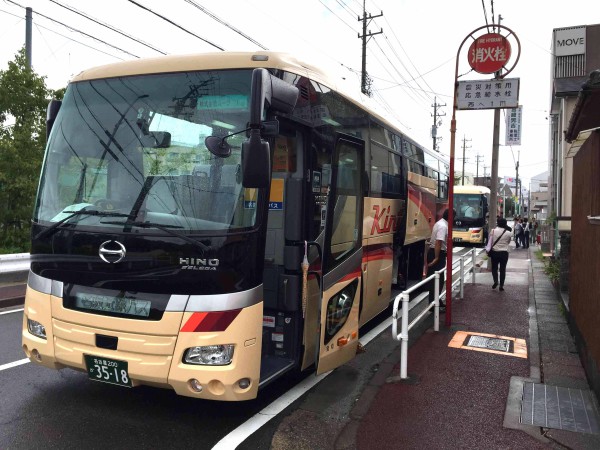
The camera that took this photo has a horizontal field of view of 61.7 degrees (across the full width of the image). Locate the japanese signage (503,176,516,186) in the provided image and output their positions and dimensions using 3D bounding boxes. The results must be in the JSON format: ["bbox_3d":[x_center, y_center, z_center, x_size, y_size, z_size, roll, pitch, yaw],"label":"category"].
[{"bbox_3d":[24.321,-5.019,58.000,1.900,1.100,0.200,1,1,-18],"label":"japanese signage"}]

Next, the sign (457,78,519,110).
[{"bbox_3d":[2.589,-1.796,6.920,0.800,0.400,0.030,2,1,23],"label":"sign"}]

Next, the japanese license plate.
[{"bbox_3d":[-1.505,1.145,3.945,0.440,0.220,0.020,2,14,23],"label":"japanese license plate"}]

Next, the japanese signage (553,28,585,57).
[{"bbox_3d":[8.077,-5.475,15.000,0.770,0.820,0.080,2,1,24],"label":"japanese signage"}]

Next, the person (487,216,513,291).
[{"bbox_3d":[4.346,0.632,10.950,0.530,1.580,0.380,2,1,24],"label":"person"}]

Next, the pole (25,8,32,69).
[{"bbox_3d":[-9.200,-3.190,17.000,0.200,8.400,0.200,1,1,0],"label":"pole"}]

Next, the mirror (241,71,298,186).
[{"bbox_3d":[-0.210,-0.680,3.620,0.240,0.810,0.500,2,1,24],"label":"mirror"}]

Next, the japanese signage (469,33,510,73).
[{"bbox_3d":[2.618,-2.356,6.930,0.570,0.570,0.025,2,1,23],"label":"japanese signage"}]

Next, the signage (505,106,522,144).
[{"bbox_3d":[6.605,-3.062,15.500,0.450,1.200,0.070,2,1,24],"label":"signage"}]

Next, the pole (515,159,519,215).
[{"bbox_3d":[23.680,-3.000,55.000,0.260,8.200,0.260,2,1,24],"label":"pole"}]

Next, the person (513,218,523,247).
[{"bbox_3d":[12.137,0.473,28.000,0.480,1.670,0.380,2,1,24],"label":"person"}]

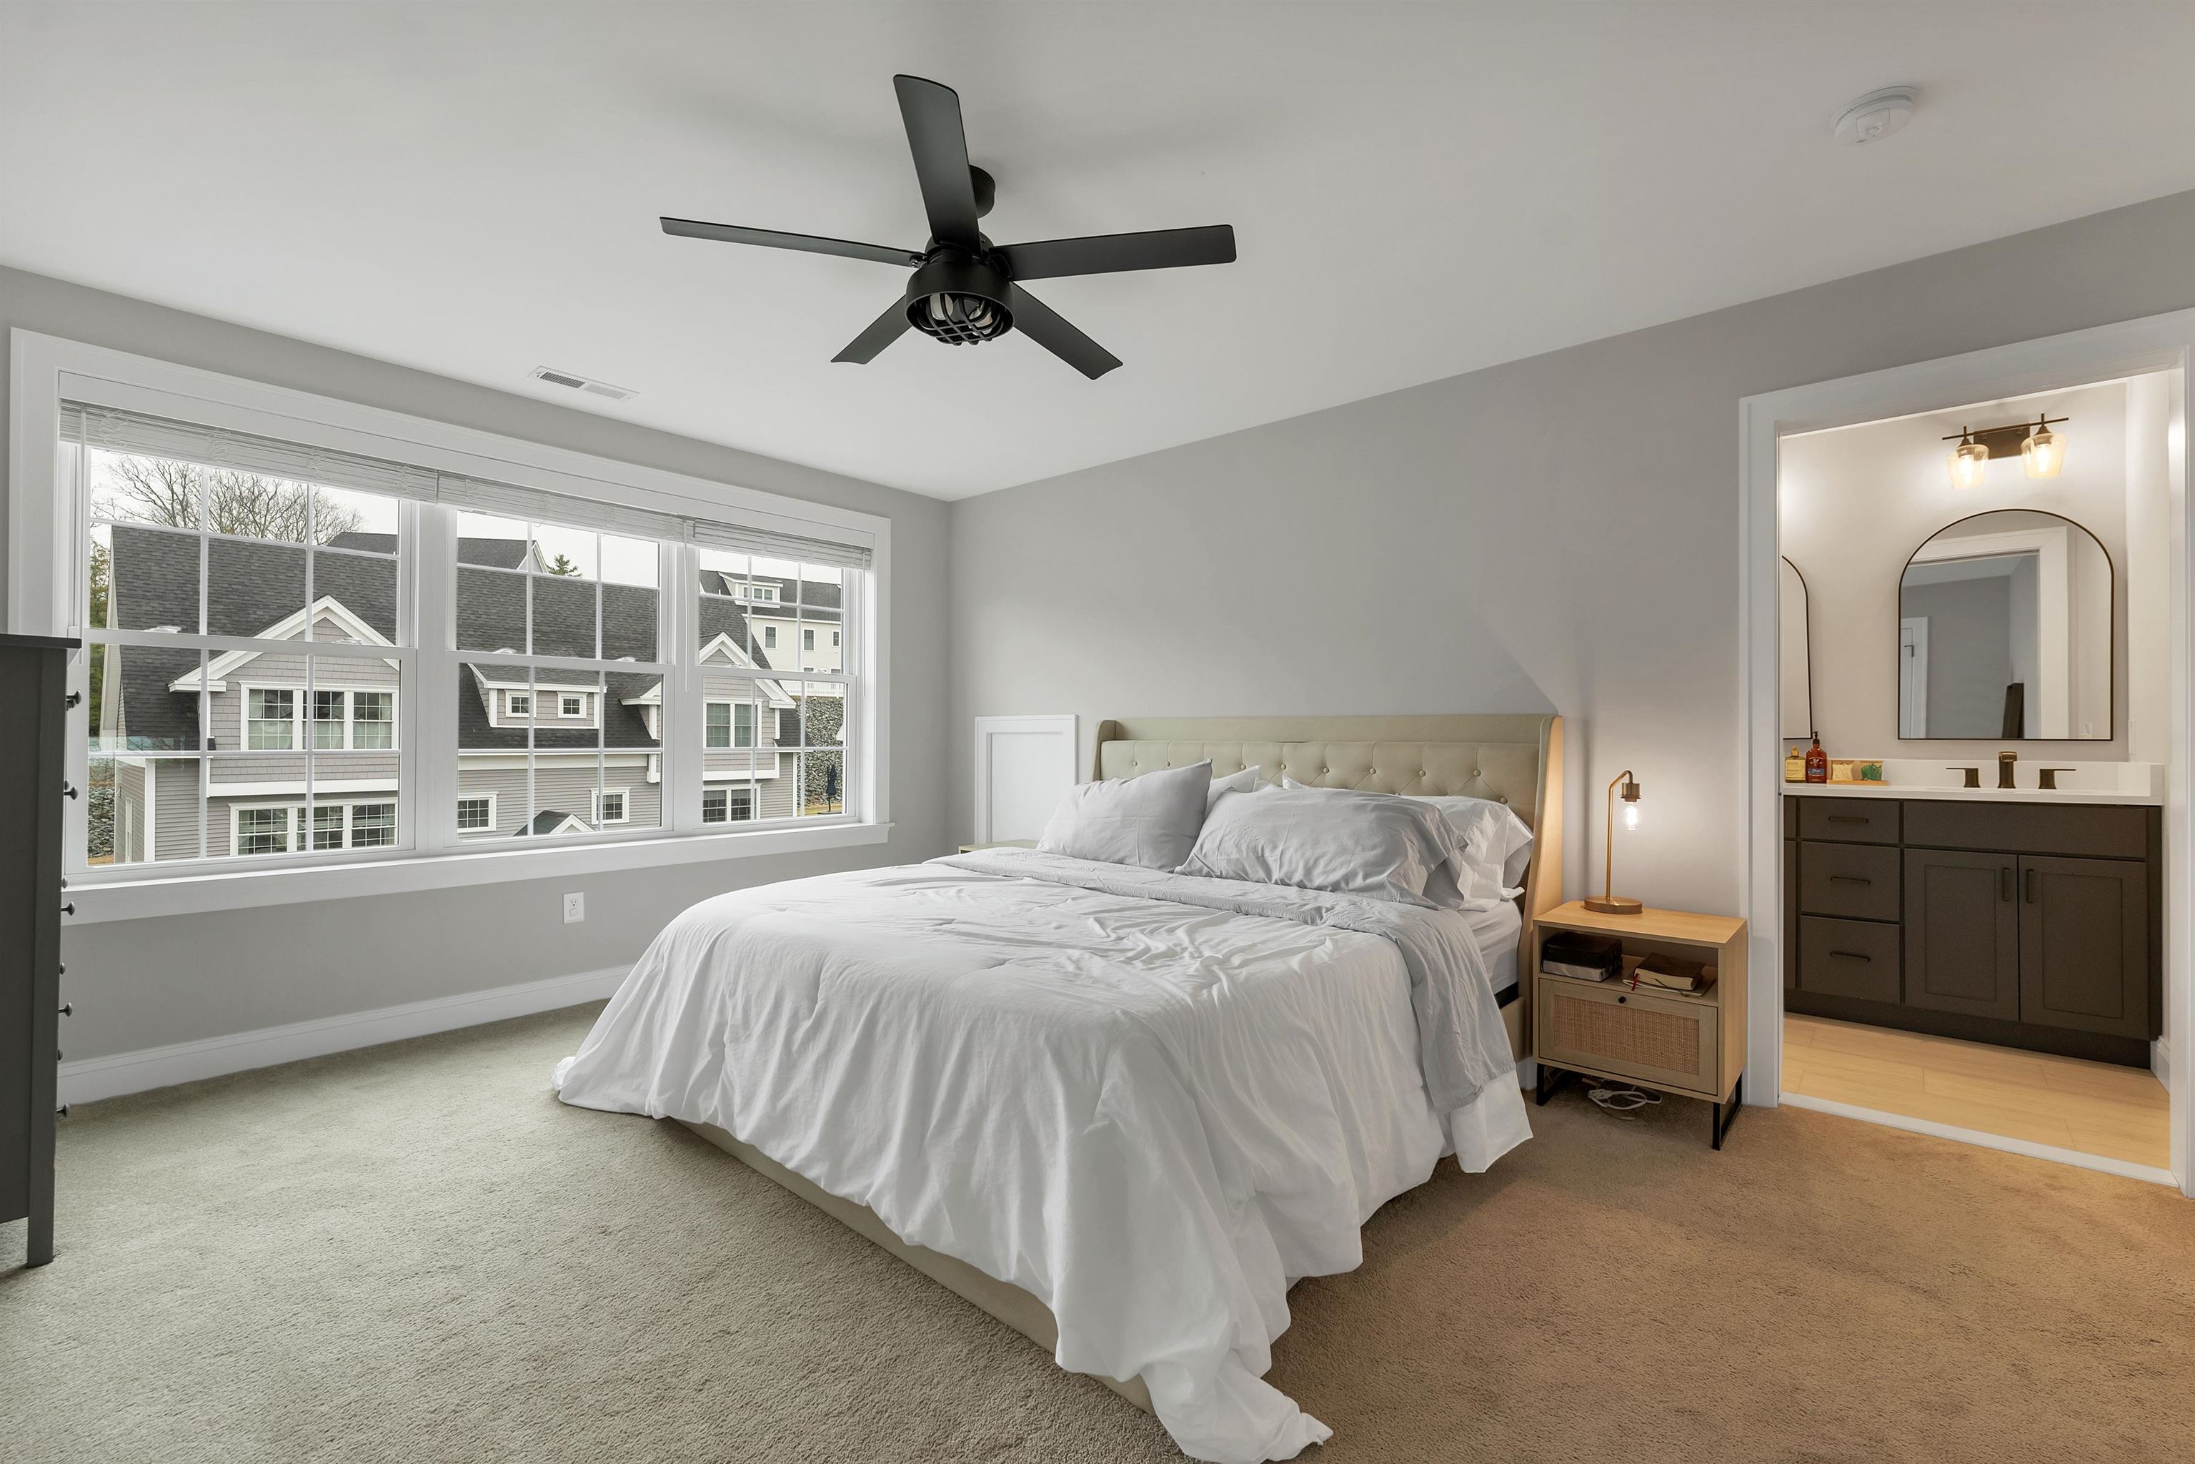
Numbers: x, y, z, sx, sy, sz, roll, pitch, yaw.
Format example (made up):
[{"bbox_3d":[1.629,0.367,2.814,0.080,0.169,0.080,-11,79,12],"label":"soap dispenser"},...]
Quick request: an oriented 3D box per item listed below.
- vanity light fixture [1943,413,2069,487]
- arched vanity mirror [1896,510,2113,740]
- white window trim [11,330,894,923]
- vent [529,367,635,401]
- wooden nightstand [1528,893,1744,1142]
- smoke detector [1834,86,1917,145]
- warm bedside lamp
[{"bbox_3d":[3.500,-1.076,3.532,0.347,0.248,0.160,0,0,41],"label":"vanity light fixture"},{"bbox_3d":[3.538,-0.417,3.586,0.610,0.910,0.025,0,0,41],"label":"arched vanity mirror"},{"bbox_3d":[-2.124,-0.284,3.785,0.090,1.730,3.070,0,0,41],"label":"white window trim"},{"bbox_3d":[-1.962,-1.322,3.510,0.153,0.015,0.352,0,0,41],"label":"vent"},{"bbox_3d":[1.631,0.846,2.754,0.482,0.552,0.415,0,0,41],"label":"wooden nightstand"},{"bbox_3d":[1.644,-1.301,1.938,0.141,0.042,0.141,0,0,41],"label":"smoke detector"},{"bbox_3d":[1.643,0.348,2.921,0.160,0.448,0.160,0,0,41],"label":"warm bedside lamp"}]

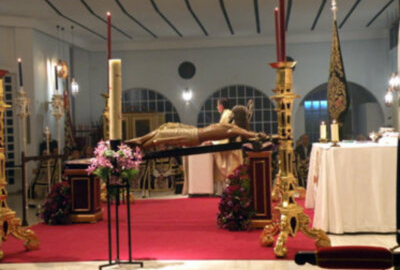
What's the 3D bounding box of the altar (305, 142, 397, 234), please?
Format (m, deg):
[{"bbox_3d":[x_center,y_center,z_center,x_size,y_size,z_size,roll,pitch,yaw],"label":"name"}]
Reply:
[{"bbox_3d":[2.080,0.590,8.020,1.200,0.940,2.100,-1,0,8],"label":"altar"}]

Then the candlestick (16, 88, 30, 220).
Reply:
[{"bbox_3d":[-3.100,0.238,11.400,0.230,2.150,0.230,-3,1,-9],"label":"candlestick"}]

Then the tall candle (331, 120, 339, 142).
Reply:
[{"bbox_3d":[1.580,-0.048,7.600,0.090,0.245,0.090,-1,0,7],"label":"tall candle"}]

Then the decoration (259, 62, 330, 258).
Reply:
[{"bbox_3d":[0.861,0.216,6.120,0.640,1.760,0.600,-1,0,7],"label":"decoration"}]

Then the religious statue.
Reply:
[{"bbox_3d":[-0.040,-0.100,8.150,1.750,0.400,1.400,-8,-1,9],"label":"religious statue"}]

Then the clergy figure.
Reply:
[{"bbox_3d":[0.493,0.212,11.600,0.560,1.740,0.600,-1,0,8],"label":"clergy figure"}]

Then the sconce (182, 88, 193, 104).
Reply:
[{"bbox_3d":[-0.288,-0.912,14.900,0.230,0.370,0.240,-1,0,7],"label":"sconce"}]

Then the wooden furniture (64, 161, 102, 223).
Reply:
[{"bbox_3d":[-1.521,0.771,8.450,0.440,0.740,0.440,-1,0,7],"label":"wooden furniture"}]

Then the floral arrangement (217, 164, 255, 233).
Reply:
[{"bbox_3d":[0.420,0.715,7.650,0.450,0.780,0.420,-1,0,7],"label":"floral arrangement"}]

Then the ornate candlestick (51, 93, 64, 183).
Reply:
[{"bbox_3d":[-2.179,0.240,10.000,0.200,1.800,0.200,-1,0,7],"label":"ornate candlestick"}]

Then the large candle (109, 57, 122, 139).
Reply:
[{"bbox_3d":[-0.738,-0.311,5.650,0.108,0.700,0.108,-1,0,7],"label":"large candle"}]

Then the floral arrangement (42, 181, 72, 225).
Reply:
[{"bbox_3d":[-1.880,0.875,8.450,0.370,0.550,0.370,-1,0,7],"label":"floral arrangement"}]

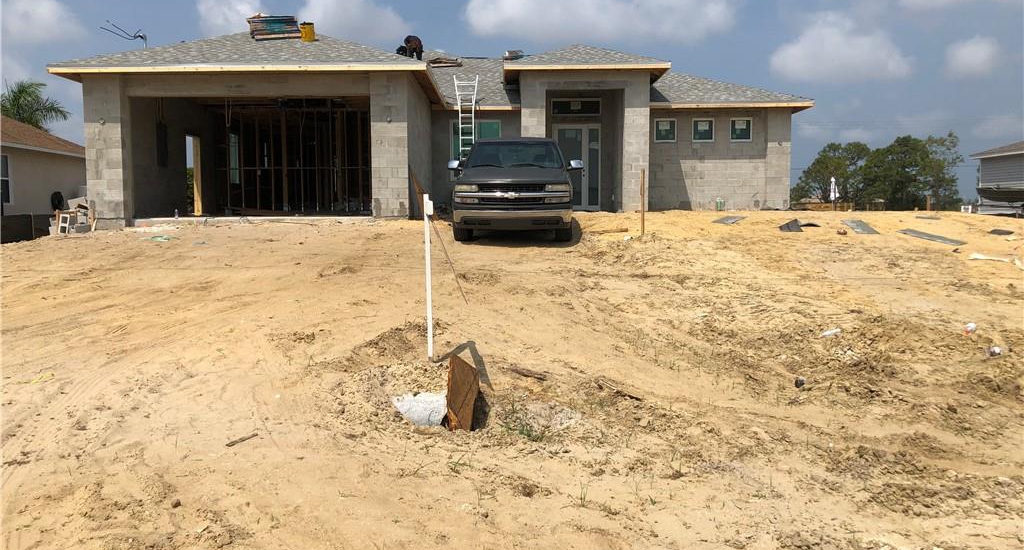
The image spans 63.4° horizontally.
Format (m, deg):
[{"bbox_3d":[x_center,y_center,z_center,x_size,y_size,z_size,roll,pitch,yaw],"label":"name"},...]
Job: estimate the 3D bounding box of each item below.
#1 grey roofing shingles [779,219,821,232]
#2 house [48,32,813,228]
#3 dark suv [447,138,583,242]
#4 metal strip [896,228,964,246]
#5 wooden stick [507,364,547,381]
[{"bbox_3d":[5.311,-0.905,15.300,0.780,0.170,0.500,0,4,0],"label":"grey roofing shingles"},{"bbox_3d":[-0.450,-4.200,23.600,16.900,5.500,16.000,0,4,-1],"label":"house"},{"bbox_3d":[0.110,-1.720,16.000,2.120,1.860,5.300,0,8,2],"label":"dark suv"},{"bbox_3d":[7.450,-0.680,14.800,0.330,0.050,2.500,1,8,6],"label":"metal strip"},{"bbox_3d":[0.110,0.670,5.750,0.350,0.050,0.070,7,11,43],"label":"wooden stick"}]

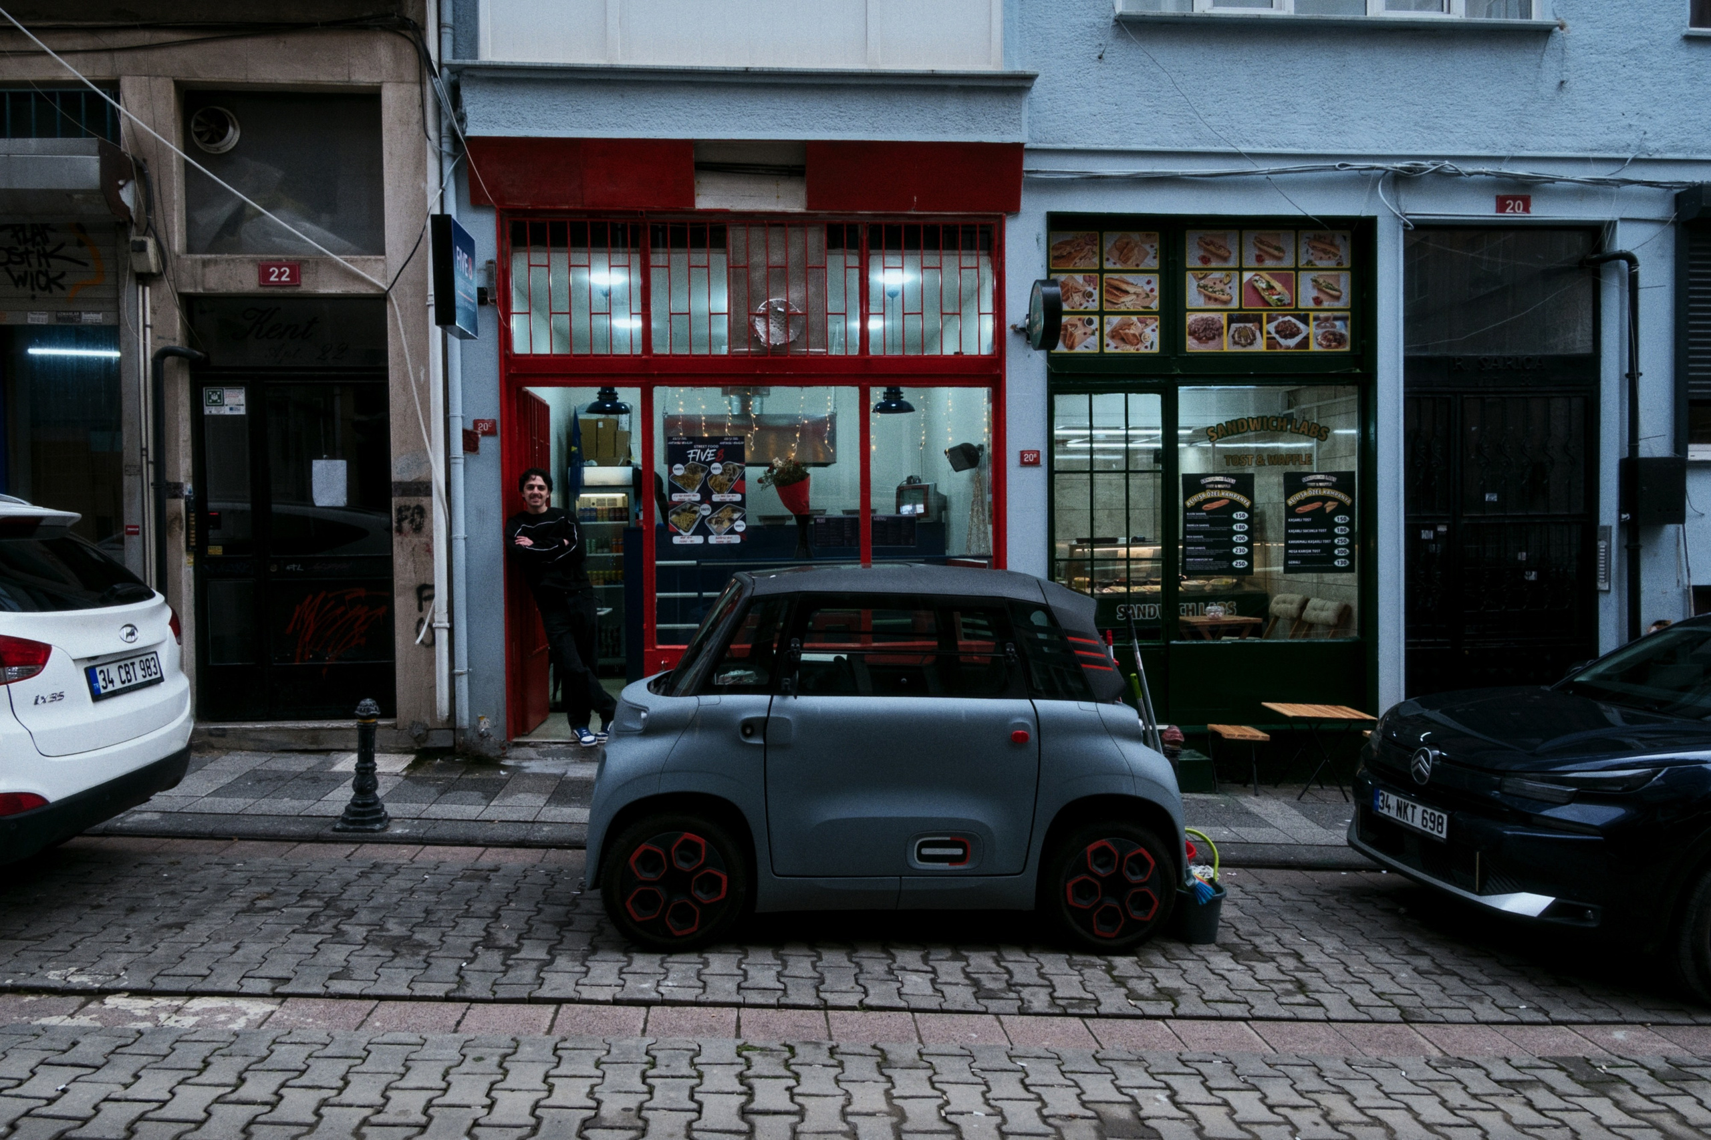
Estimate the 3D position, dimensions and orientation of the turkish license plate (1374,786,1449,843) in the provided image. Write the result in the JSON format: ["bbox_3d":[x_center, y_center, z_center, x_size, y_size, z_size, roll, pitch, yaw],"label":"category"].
[{"bbox_3d":[2.446,1.077,5.040,0.020,0.112,0.520,3,1,-8],"label":"turkish license plate"}]

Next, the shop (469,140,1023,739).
[{"bbox_3d":[-0.650,-0.830,7.360,3.480,3.790,0.300,-1,1,-4],"label":"shop"}]

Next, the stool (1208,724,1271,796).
[{"bbox_3d":[2.477,1.242,7.420,0.300,0.400,0.320,1,3,-1],"label":"stool"}]

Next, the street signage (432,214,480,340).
[{"bbox_3d":[-2.348,-1.705,6.707,0.118,0.625,0.490,-1,1,-4],"label":"street signage"}]

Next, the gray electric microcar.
[{"bbox_3d":[0.100,0.721,5.065,2.410,1.520,1.390,3,1,-9],"label":"gray electric microcar"}]

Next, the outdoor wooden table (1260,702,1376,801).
[{"bbox_3d":[2.988,1.190,7.410,0.580,0.555,0.420,1,3,-4],"label":"outdoor wooden table"}]

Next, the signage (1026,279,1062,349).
[{"bbox_3d":[1.137,-1.526,6.820,0.112,0.428,0.428,-1,1,-4],"label":"signage"}]

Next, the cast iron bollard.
[{"bbox_3d":[-2.468,0.971,5.710,0.235,0.650,0.225,3,1,-4],"label":"cast iron bollard"}]

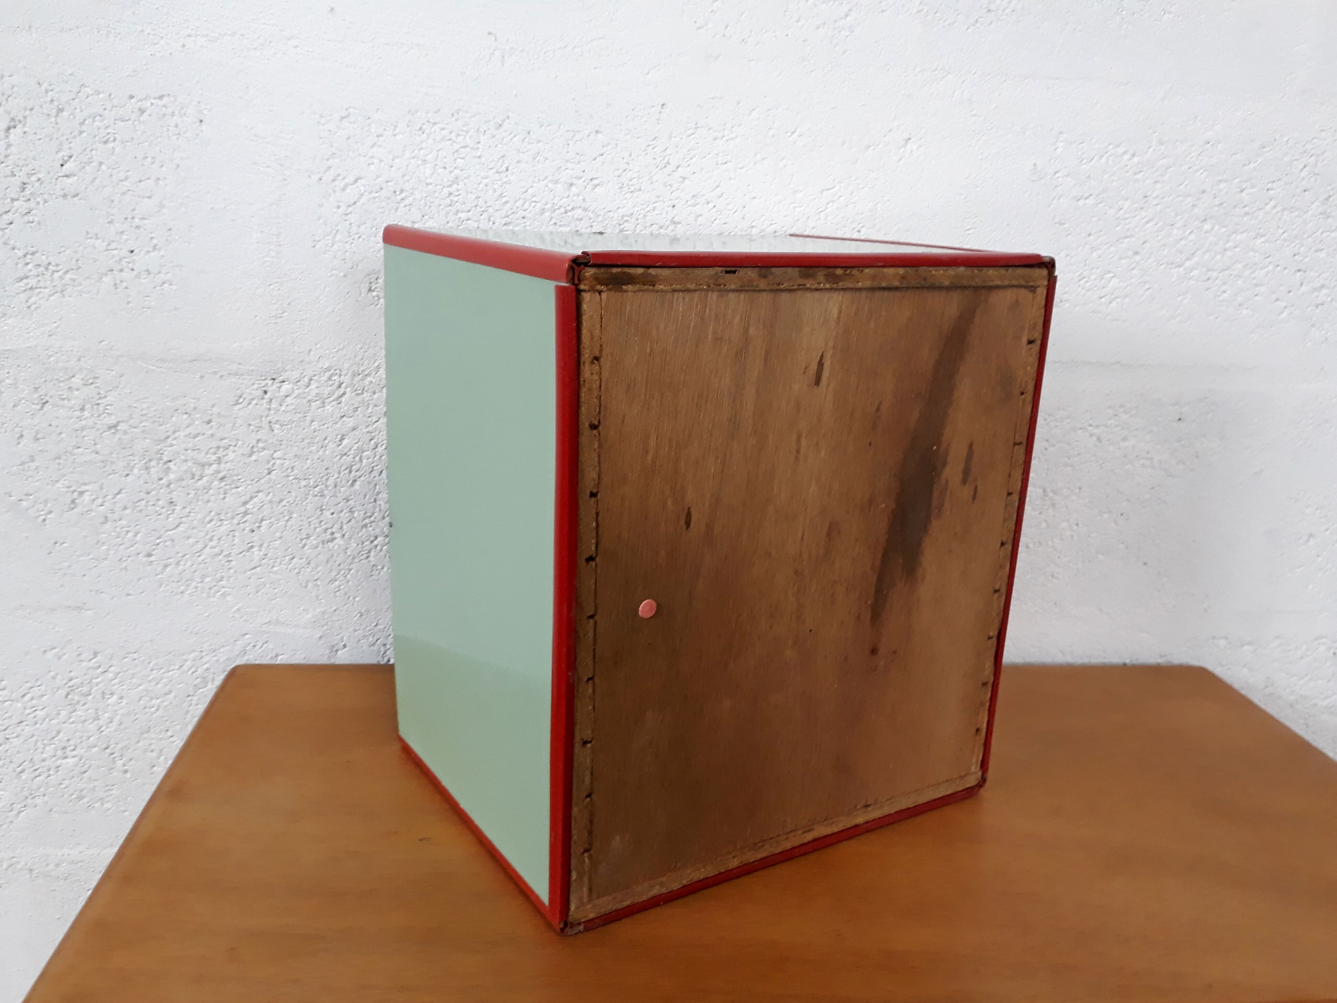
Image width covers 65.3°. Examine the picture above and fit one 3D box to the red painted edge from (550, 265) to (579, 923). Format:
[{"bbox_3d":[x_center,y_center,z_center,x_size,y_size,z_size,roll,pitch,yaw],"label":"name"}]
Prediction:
[{"bbox_3d":[-0.058,0.072,0.587,0.009,0.383,0.015,-8,19,-32],"label":"red painted edge"}]

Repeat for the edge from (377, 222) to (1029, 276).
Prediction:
[{"bbox_3d":[0.031,-0.177,0.739,0.374,0.013,0.290,-8,19,-32],"label":"edge"}]

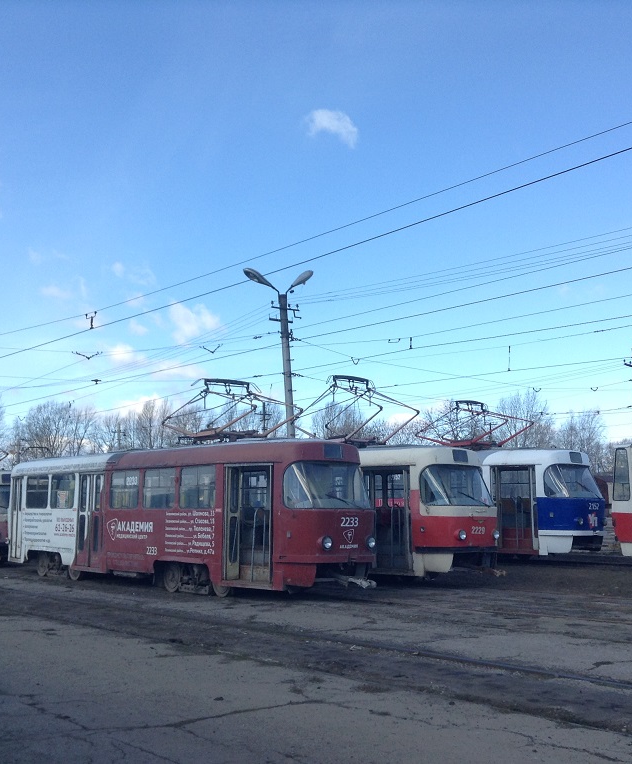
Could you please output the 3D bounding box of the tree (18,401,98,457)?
[{"bbox_3d":[-25.917,7.791,97.810,8.000,11.920,7.200,-1,-7,0],"label":"tree"}]

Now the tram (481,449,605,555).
[{"bbox_3d":[2.852,3.763,29.973,2.500,3.100,14.100,4,-8,-38],"label":"tram"}]

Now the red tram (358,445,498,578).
[{"bbox_3d":[-1.025,3.385,25.383,2.500,3.100,14.100,5,-9,-41],"label":"red tram"}]

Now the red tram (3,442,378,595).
[{"bbox_3d":[-3.720,3.094,22.693,2.500,3.100,14.100,4,-9,-40],"label":"red tram"}]

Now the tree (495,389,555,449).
[{"bbox_3d":[21.300,6.738,97.829,6.200,12.240,5.800,-1,-7,0],"label":"tree"}]

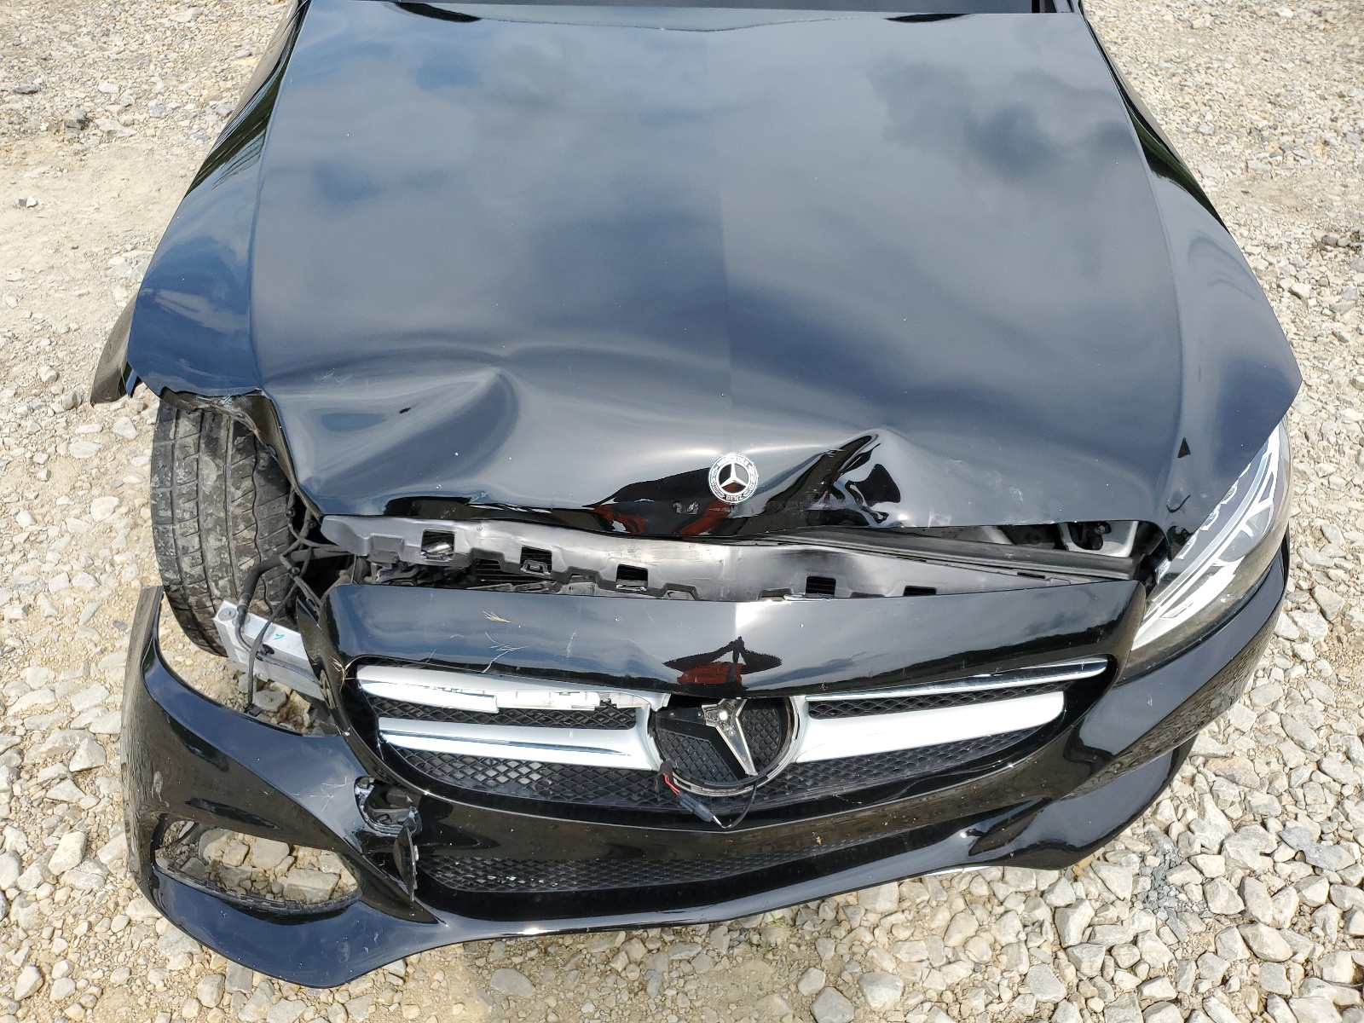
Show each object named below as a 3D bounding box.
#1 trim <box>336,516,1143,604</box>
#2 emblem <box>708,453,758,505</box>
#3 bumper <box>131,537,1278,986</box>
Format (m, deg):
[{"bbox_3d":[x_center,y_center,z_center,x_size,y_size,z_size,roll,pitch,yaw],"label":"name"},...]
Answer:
[{"bbox_3d":[0.063,0.059,1.280,1.000,0.100,0.130,1,42,1],"label":"trim"},{"bbox_3d":[0.059,-0.038,1.180,0.057,0.057,0.008,0,3,3],"label":"emblem"},{"bbox_3d":[0.030,0.267,1.452,1.800,0.570,0.550,-3,42,-3],"label":"bumper"}]

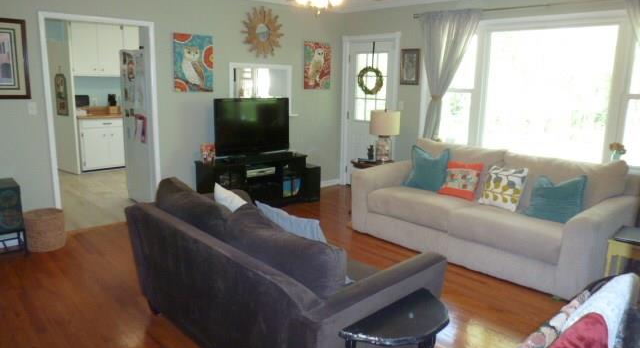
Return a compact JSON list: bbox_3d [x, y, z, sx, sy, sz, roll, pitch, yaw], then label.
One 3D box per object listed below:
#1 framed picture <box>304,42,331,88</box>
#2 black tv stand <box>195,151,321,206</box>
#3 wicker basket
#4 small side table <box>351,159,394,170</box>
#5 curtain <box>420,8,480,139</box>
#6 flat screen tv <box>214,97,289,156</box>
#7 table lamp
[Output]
[{"bbox_3d":[-0.014,-1.458,6.009,0.480,0.620,0.040,-9,15,-42],"label":"framed picture"},{"bbox_3d":[-0.739,0.111,5.325,1.420,0.585,0.450,-9,15,-42],"label":"black tv stand"},{"bbox_3d":[-2.425,0.486,3.911,0.360,0.310,0.360,-9,15,-42],"label":"wicker basket"},{"bbox_3d":[0.670,0.162,5.175,0.550,0.600,0.500,-9,15,-42],"label":"small side table"},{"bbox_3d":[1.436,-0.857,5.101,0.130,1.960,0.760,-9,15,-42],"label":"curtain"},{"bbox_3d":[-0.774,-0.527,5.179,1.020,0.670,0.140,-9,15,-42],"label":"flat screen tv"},{"bbox_3d":[0.763,-0.433,5.132,0.350,0.600,0.350,1,11,0],"label":"table lamp"}]

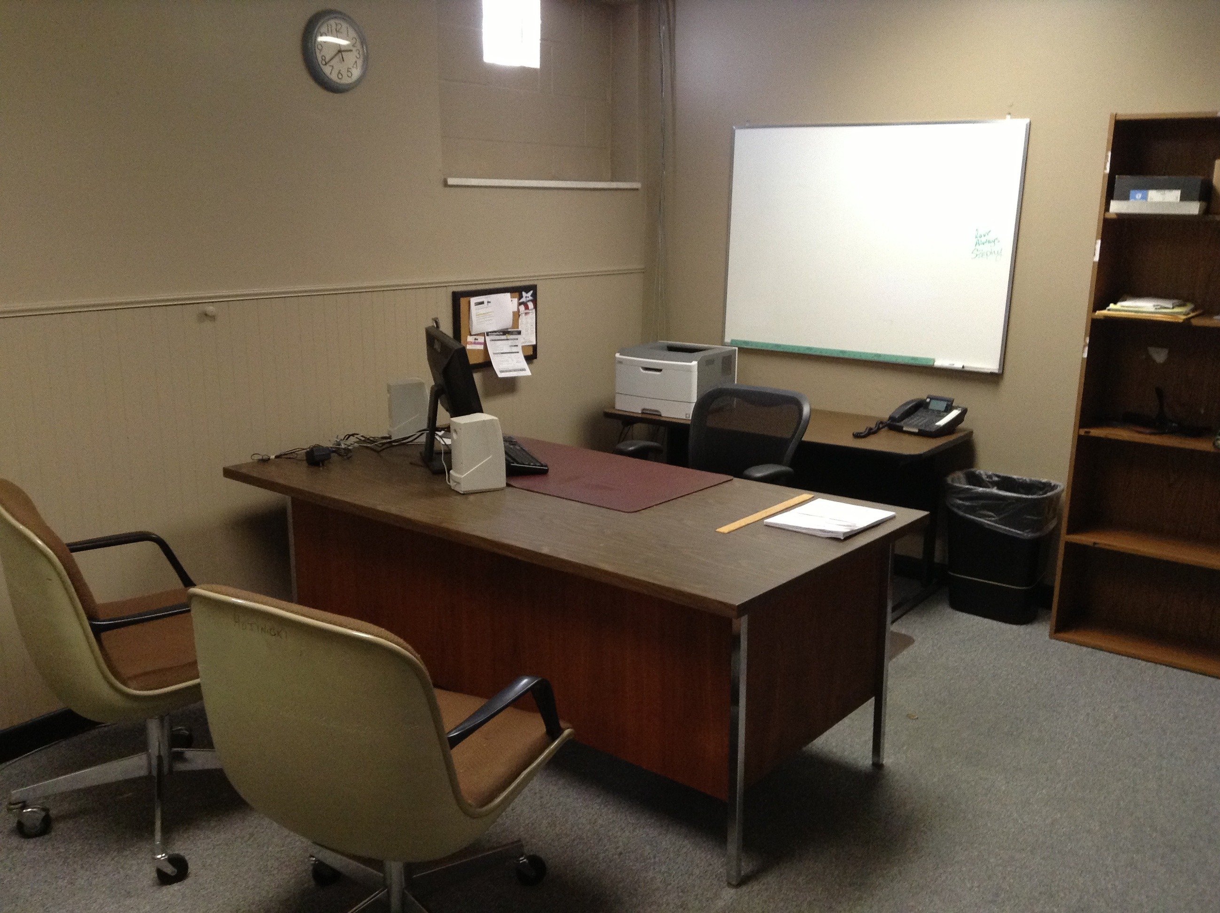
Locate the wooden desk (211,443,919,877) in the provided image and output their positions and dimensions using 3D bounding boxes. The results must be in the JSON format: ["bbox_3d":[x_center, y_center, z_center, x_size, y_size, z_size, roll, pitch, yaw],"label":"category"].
[{"bbox_3d":[-0.151,0.444,3.286,1.756,0.730,0.933,11,16,37],"label":"wooden desk"}]

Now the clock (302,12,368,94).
[{"bbox_3d":[-0.857,-1.279,3.665,0.045,0.250,0.250,10,16,35],"label":"clock"}]

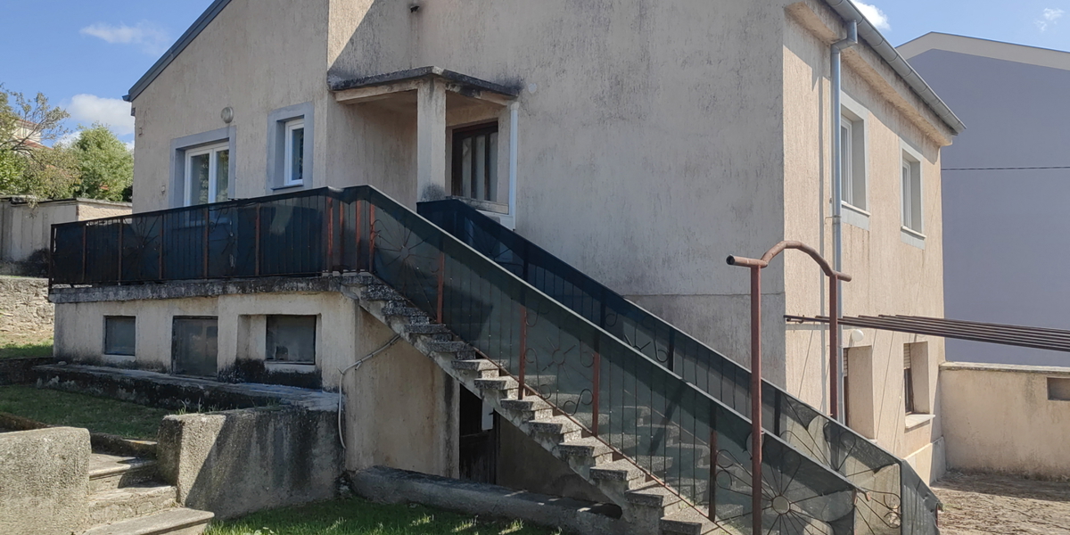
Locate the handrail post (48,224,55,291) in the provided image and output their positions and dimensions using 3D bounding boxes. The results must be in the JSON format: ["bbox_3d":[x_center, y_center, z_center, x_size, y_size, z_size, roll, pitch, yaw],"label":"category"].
[{"bbox_3d":[-7.095,-0.142,12.241,0.053,0.977,0.053,-2,-3,36],"label":"handrail post"}]

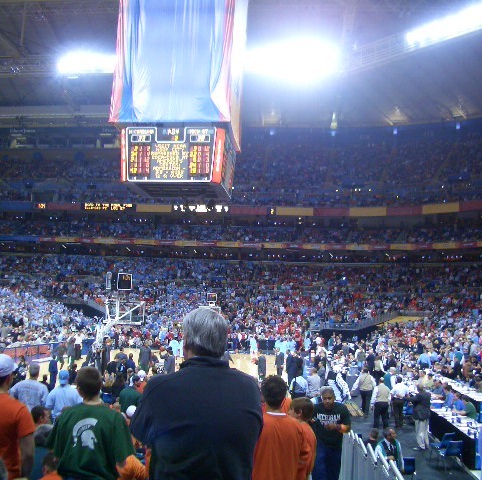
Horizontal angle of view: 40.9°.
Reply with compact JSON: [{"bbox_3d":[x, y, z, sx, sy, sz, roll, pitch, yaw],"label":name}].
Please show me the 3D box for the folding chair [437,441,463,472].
[{"bbox_3d":[5.156,5.263,15.956,0.460,0.780,0.520,2,-7,-8],"label":"folding chair"}]

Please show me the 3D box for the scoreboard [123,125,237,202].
[{"bbox_3d":[-4.098,-4.945,43.880,6.750,3.650,6.750,1,-6,5],"label":"scoreboard"}]

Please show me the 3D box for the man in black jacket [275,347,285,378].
[{"bbox_3d":[2.026,6.507,33.809,0.540,1.760,0.360,-4,-8,38],"label":"man in black jacket"}]

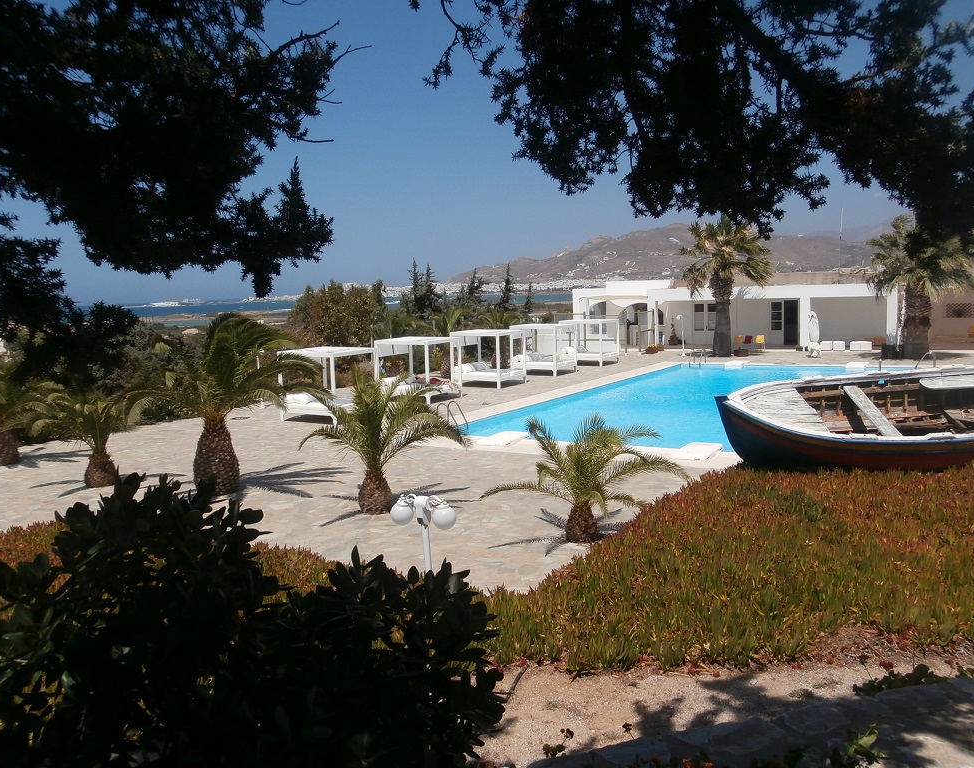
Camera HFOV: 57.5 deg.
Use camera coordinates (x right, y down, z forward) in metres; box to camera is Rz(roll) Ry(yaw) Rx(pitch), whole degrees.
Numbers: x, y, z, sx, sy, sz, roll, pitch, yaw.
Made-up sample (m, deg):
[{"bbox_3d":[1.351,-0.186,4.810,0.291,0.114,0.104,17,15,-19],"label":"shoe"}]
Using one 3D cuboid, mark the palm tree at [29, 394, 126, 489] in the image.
[{"bbox_3d":[-7.824,1.090,17.110,1.761,1.799,1.638,-5,7,-24],"label":"palm tree"}]

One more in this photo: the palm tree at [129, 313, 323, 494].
[{"bbox_3d":[-4.705,0.323,16.326,3.408,3.281,3.170,-4,6,-17],"label":"palm tree"}]

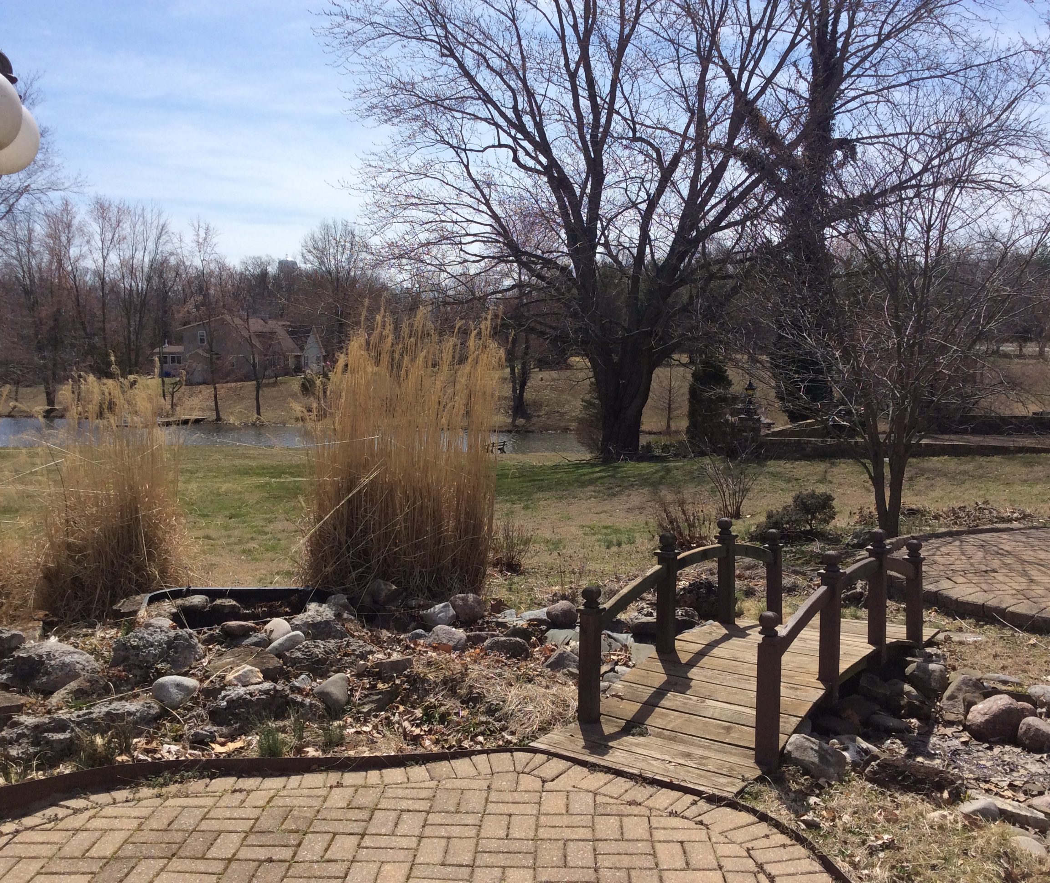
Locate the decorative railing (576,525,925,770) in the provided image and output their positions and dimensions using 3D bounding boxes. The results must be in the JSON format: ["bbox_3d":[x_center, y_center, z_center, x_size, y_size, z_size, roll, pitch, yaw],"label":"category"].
[{"bbox_3d":[1.266,0.861,5.603,0.955,0.794,2.316,3,5,34],"label":"decorative railing"}]

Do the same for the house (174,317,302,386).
[{"bbox_3d":[-32.500,-10.300,124.000,10.800,7.700,11.500,1,4,12],"label":"house"}]

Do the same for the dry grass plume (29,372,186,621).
[{"bbox_3d":[-2.710,0.350,7.100,0.980,1.600,0.950,-2,5,-19],"label":"dry grass plume"}]

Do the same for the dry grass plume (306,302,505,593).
[{"bbox_3d":[-0.890,0.090,7.900,1.380,2.070,1.250,0,4,0],"label":"dry grass plume"}]

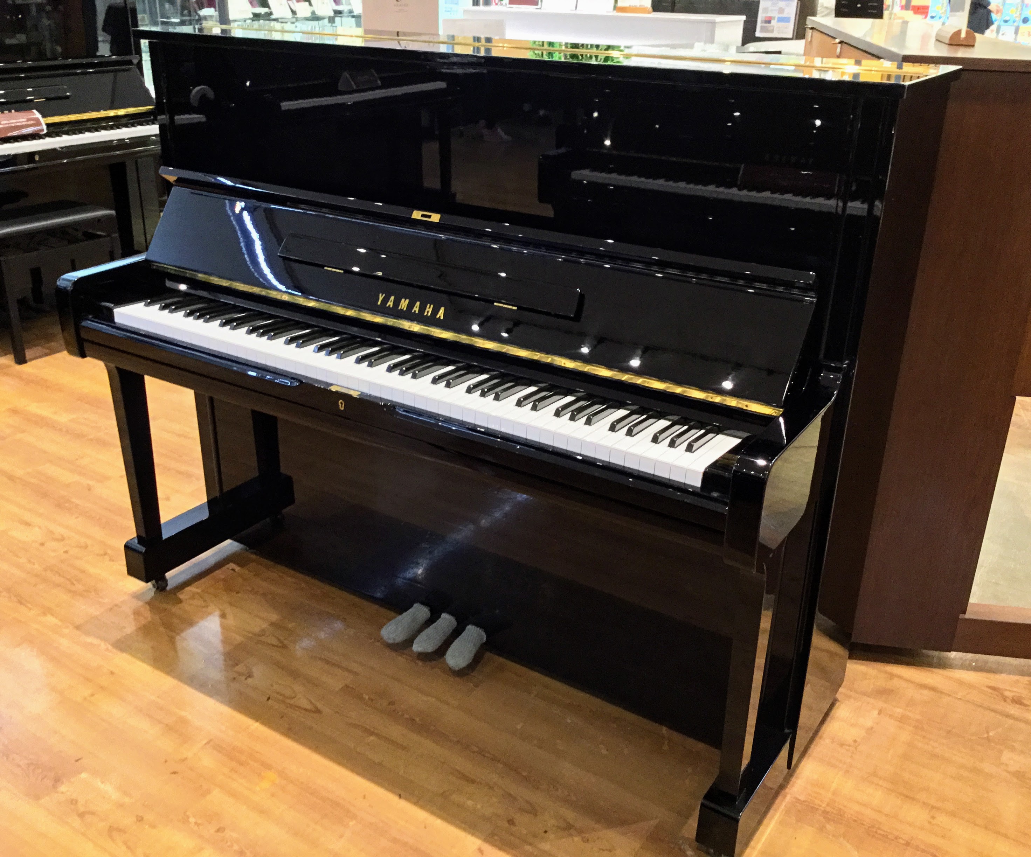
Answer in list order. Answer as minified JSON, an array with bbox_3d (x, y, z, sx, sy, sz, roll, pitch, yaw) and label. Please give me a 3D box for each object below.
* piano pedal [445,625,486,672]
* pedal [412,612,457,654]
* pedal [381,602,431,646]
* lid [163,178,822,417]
[{"bbox_3d":[-0.099,0.441,2.061,0.045,0.033,0.138,11,26,22],"label":"piano pedal"},{"bbox_3d":[-0.166,0.420,2.106,0.045,0.033,0.135,14,27,27],"label":"pedal"},{"bbox_3d":[-0.227,0.406,2.135,0.045,0.033,0.142,15,28,29],"label":"pedal"},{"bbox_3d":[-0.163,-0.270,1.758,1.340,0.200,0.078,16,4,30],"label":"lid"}]

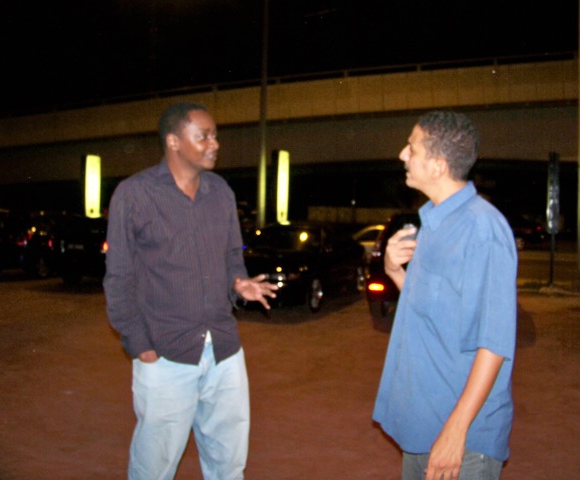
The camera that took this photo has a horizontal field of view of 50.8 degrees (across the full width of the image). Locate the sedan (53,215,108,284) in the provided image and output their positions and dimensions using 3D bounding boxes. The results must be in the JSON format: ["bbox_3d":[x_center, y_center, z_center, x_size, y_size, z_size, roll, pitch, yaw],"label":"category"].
[{"bbox_3d":[-3.436,0.158,13.973,1.730,1.460,4.350,2,2,20],"label":"sedan"}]

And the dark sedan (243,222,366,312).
[{"bbox_3d":[0.113,0.358,11.074,1.740,1.410,4.250,2,2,21],"label":"dark sedan"}]

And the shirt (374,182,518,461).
[{"bbox_3d":[0.478,0.244,1.850,0.340,0.800,0.490,0,2,-25],"label":"shirt"}]

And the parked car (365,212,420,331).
[{"bbox_3d":[2.535,0.390,9.822,1.750,1.530,4.200,2,2,19],"label":"parked car"}]

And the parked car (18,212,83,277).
[{"bbox_3d":[-5.836,0.060,15.273,1.730,1.470,4.200,2,2,18],"label":"parked car"}]

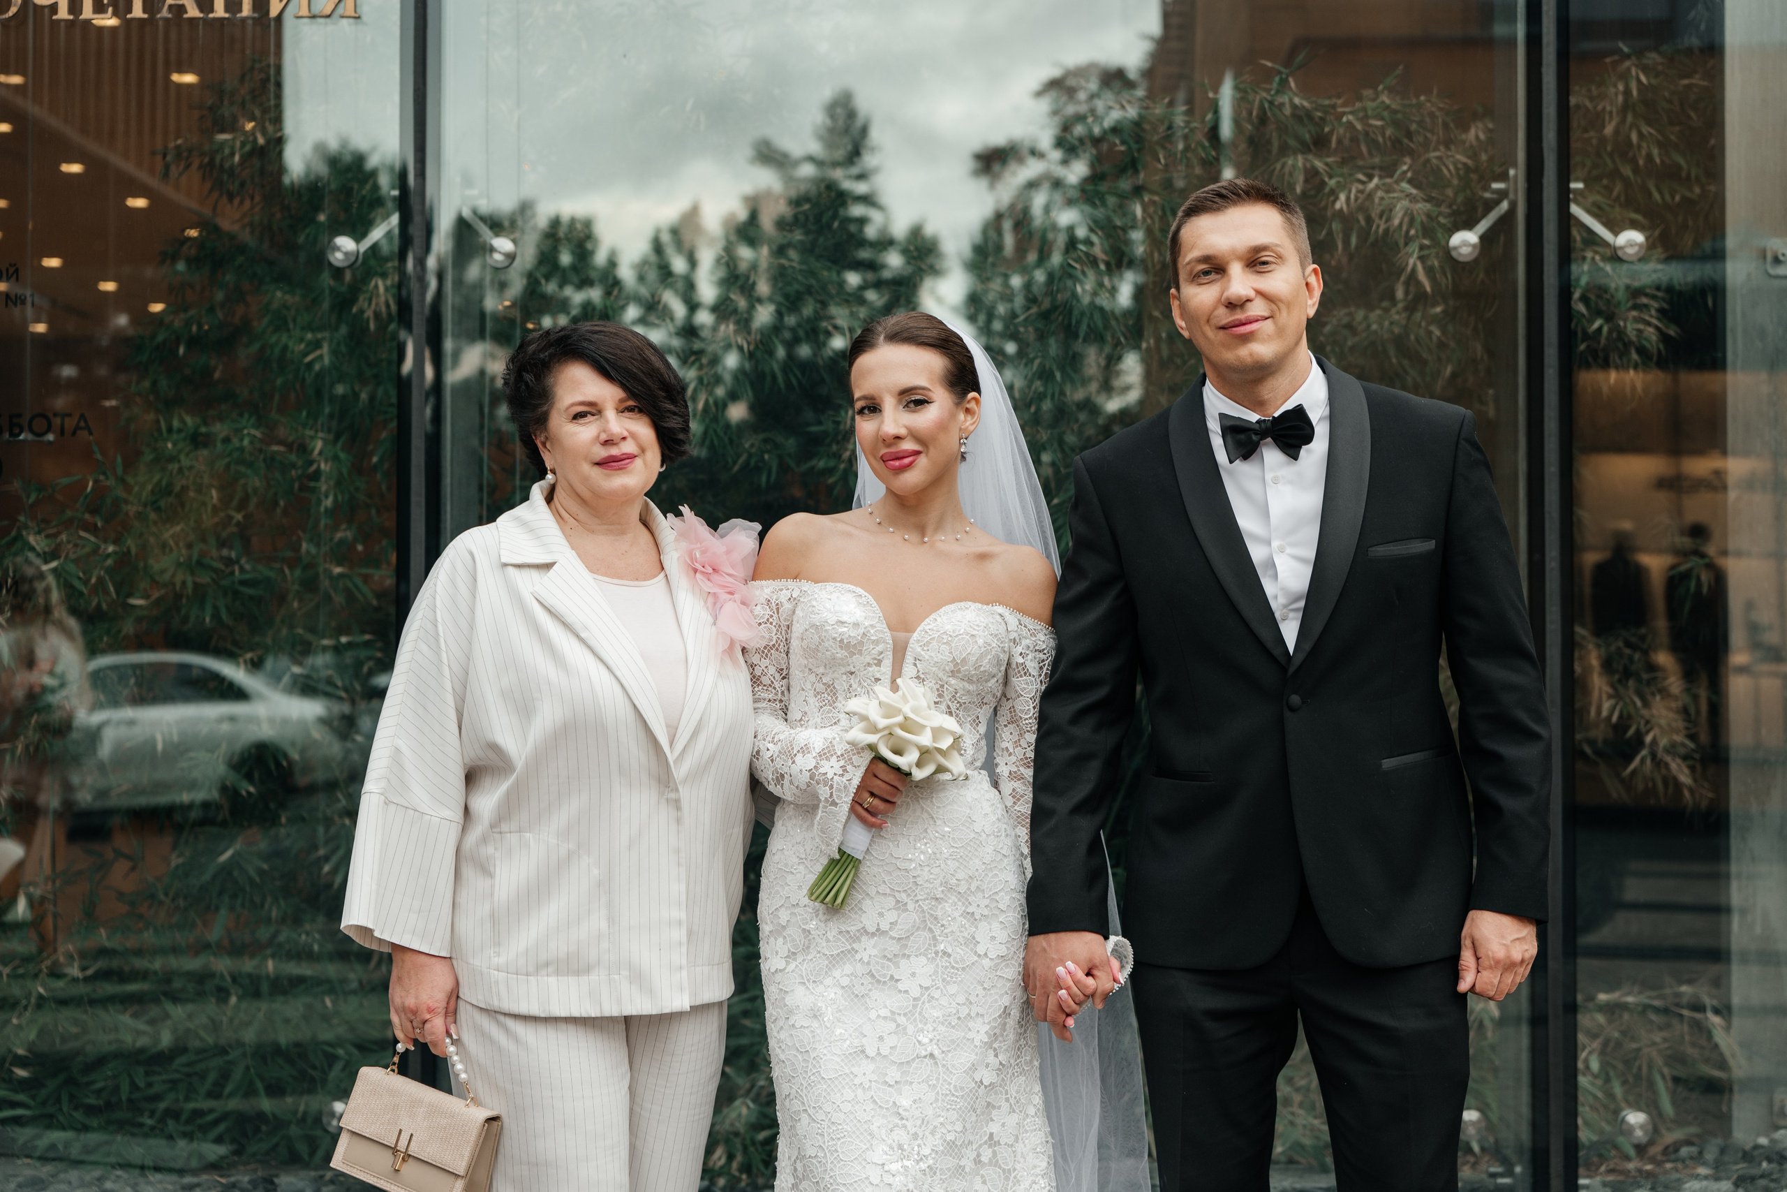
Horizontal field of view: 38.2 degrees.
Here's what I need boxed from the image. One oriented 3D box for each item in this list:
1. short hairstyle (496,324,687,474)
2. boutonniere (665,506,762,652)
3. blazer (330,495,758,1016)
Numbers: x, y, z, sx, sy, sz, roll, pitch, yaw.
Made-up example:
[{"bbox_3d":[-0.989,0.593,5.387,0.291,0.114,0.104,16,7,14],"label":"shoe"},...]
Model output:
[{"bbox_3d":[-0.359,-0.235,3.120,0.215,0.195,0.220,-4,-6,-16],"label":"short hairstyle"},{"bbox_3d":[-0.214,-0.022,3.080,0.120,0.170,0.090,1,-2,-19],"label":"boutonniere"},{"bbox_3d":[-0.410,0.186,3.140,0.525,0.635,0.310,1,-2,-20],"label":"blazer"}]

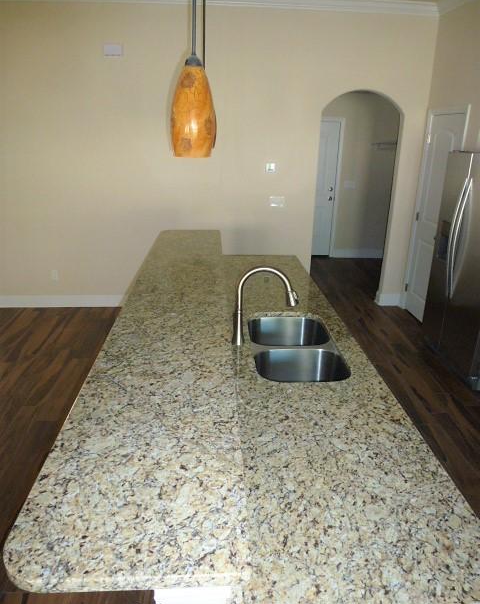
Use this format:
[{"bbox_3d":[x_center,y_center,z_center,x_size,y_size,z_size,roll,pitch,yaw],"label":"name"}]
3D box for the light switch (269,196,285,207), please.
[{"bbox_3d":[0.394,-1.049,4.652,0.162,0.110,0.013,0,20,-4],"label":"light switch"}]

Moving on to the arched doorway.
[{"bbox_3d":[1.221,-1.050,4.776,0.868,2.276,0.130,0,20,-4],"label":"arched doorway"}]

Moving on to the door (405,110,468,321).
[{"bbox_3d":[1.907,-0.779,4.394,0.050,2.050,0.601,0,20,-4],"label":"door"}]

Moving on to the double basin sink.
[{"bbox_3d":[0.240,0.291,2.043,0.403,0.200,0.735,0,20,-4],"label":"double basin sink"}]

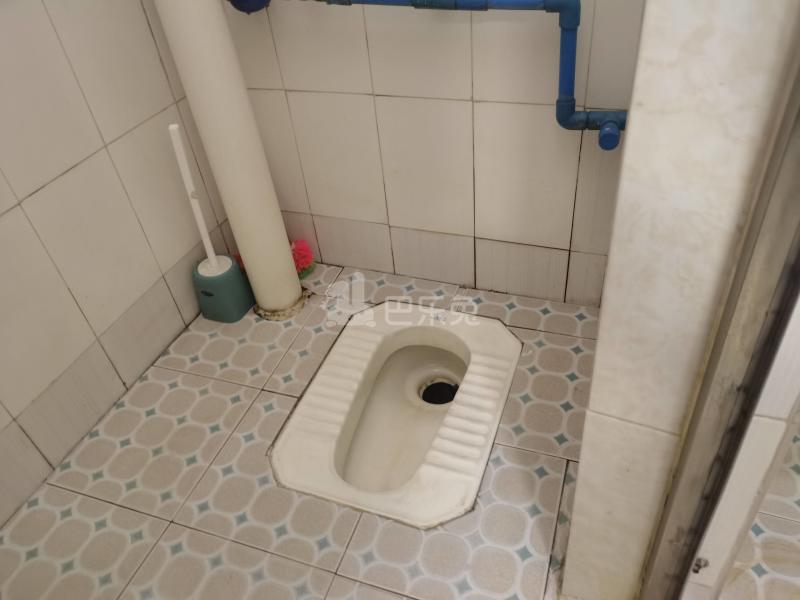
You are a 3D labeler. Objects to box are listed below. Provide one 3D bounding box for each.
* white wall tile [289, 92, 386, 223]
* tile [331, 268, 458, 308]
[{"bbox_3d":[-0.126,-0.302,1.347,0.197,0.300,0.010,10,42,19],"label":"white wall tile"},{"bbox_3d":[-0.018,-0.018,1.439,0.300,0.010,0.102,9,43,18],"label":"tile"}]

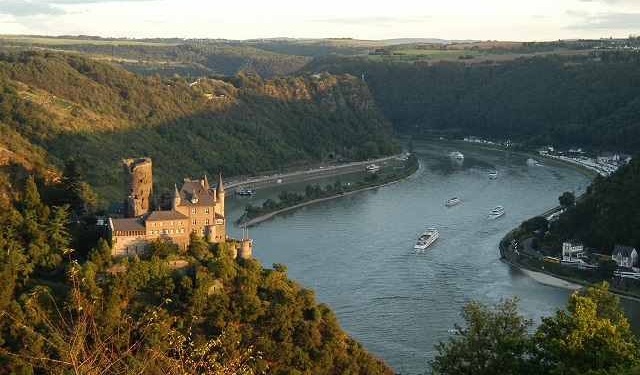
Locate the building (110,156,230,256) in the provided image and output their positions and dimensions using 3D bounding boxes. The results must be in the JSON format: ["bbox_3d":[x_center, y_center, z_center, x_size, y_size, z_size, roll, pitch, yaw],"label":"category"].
[{"bbox_3d":[-59.500,7.980,398.610,42.500,34.000,28.000,-2,8,-17],"label":"building"}]

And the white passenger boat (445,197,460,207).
[{"bbox_3d":[143.000,15.040,1098.790,7.500,7.500,34.000,5,9,32],"label":"white passenger boat"}]

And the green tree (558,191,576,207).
[{"bbox_3d":[257.500,12.210,1056.030,16.000,15.500,16.000,0,8,0],"label":"green tree"}]

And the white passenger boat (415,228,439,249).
[{"bbox_3d":[93.000,43.500,877.610,9.500,10.000,58.000,3,8,19],"label":"white passenger boat"}]

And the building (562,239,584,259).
[{"bbox_3d":[193.000,47.460,771.190,15.000,14.500,9.500,-7,10,-42],"label":"building"}]

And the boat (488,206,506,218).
[{"bbox_3d":[181.000,23.900,1025.320,8.500,9.500,40.000,4,9,30],"label":"boat"}]

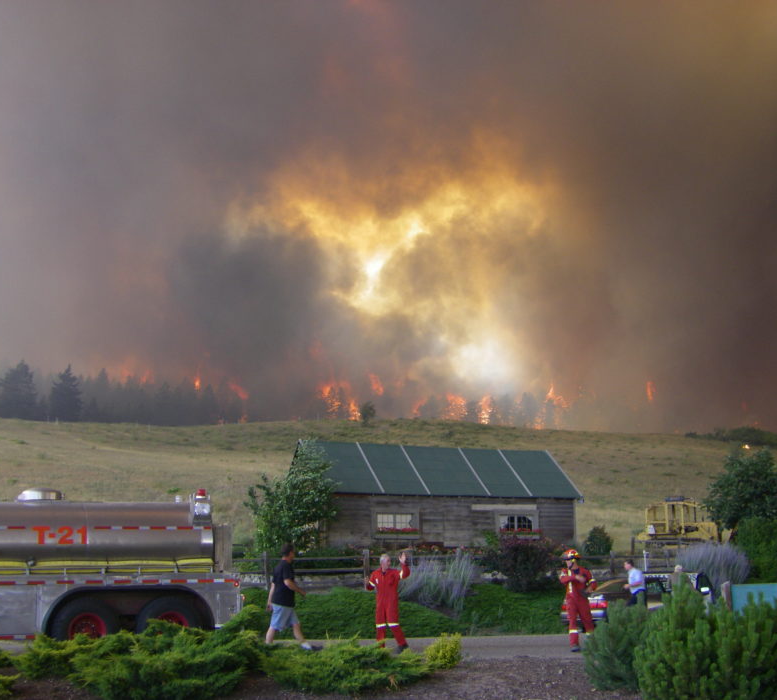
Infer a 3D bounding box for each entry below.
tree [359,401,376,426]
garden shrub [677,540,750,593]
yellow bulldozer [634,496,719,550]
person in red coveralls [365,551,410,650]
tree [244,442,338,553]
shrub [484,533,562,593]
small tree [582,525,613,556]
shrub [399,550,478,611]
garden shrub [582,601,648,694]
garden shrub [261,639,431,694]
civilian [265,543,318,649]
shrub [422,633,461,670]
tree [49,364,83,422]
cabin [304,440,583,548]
[{"bbox_3d":[-3.075,9.295,150.000,2.636,3.829,2.636,0,-11,0],"label":"tree"},{"bbox_3d":[8.787,5.882,27.688,2.001,1.441,1.900,0,-11,0],"label":"garden shrub"},{"bbox_3d":[16.200,9.695,57.198,4.900,3.001,2.700,-3,-11,16],"label":"yellow bulldozer"},{"bbox_3d":[0.000,4.474,18.183,0.780,1.778,0.500,-2,-11,8],"label":"person in red coveralls"},{"bbox_3d":[-2.869,4.361,30.300,2.781,3.370,2.642,0,-11,0],"label":"tree"},{"bbox_3d":[3.381,5.333,25.655,1.953,1.401,1.800,0,-11,0],"label":"shrub"},{"bbox_3d":[6.835,6.261,33.500,0.981,1.093,0.981,0,-11,0],"label":"small tree"},{"bbox_3d":[1.260,5.677,25.300,1.927,1.519,1.638,0,-11,0],"label":"shrub"},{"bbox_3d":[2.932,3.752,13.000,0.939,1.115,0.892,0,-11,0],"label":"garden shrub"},{"bbox_3d":[-0.553,4.014,13.180,2.186,0.584,1.800,0,-11,0],"label":"garden shrub"},{"bbox_3d":[-1.631,4.207,17.400,0.920,1.797,0.580,2,-11,-8],"label":"civilian"},{"bbox_3d":[0.758,4.306,14.651,0.543,0.512,0.550,0,-11,0],"label":"shrub"},{"bbox_3d":[-59.914,8.316,190.000,6.307,11.416,6.307,0,-11,0],"label":"tree"},{"bbox_3d":[1.473,5.332,36.261,9.695,3.891,4.599,5,-12,-22],"label":"cabin"}]

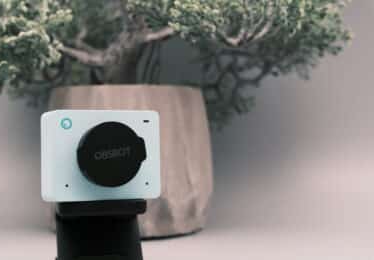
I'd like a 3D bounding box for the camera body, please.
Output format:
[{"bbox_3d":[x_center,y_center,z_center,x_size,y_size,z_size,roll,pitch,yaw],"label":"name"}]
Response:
[{"bbox_3d":[-0.033,0.010,0.317,0.043,0.034,0.024,-1,0,-21],"label":"camera body"}]

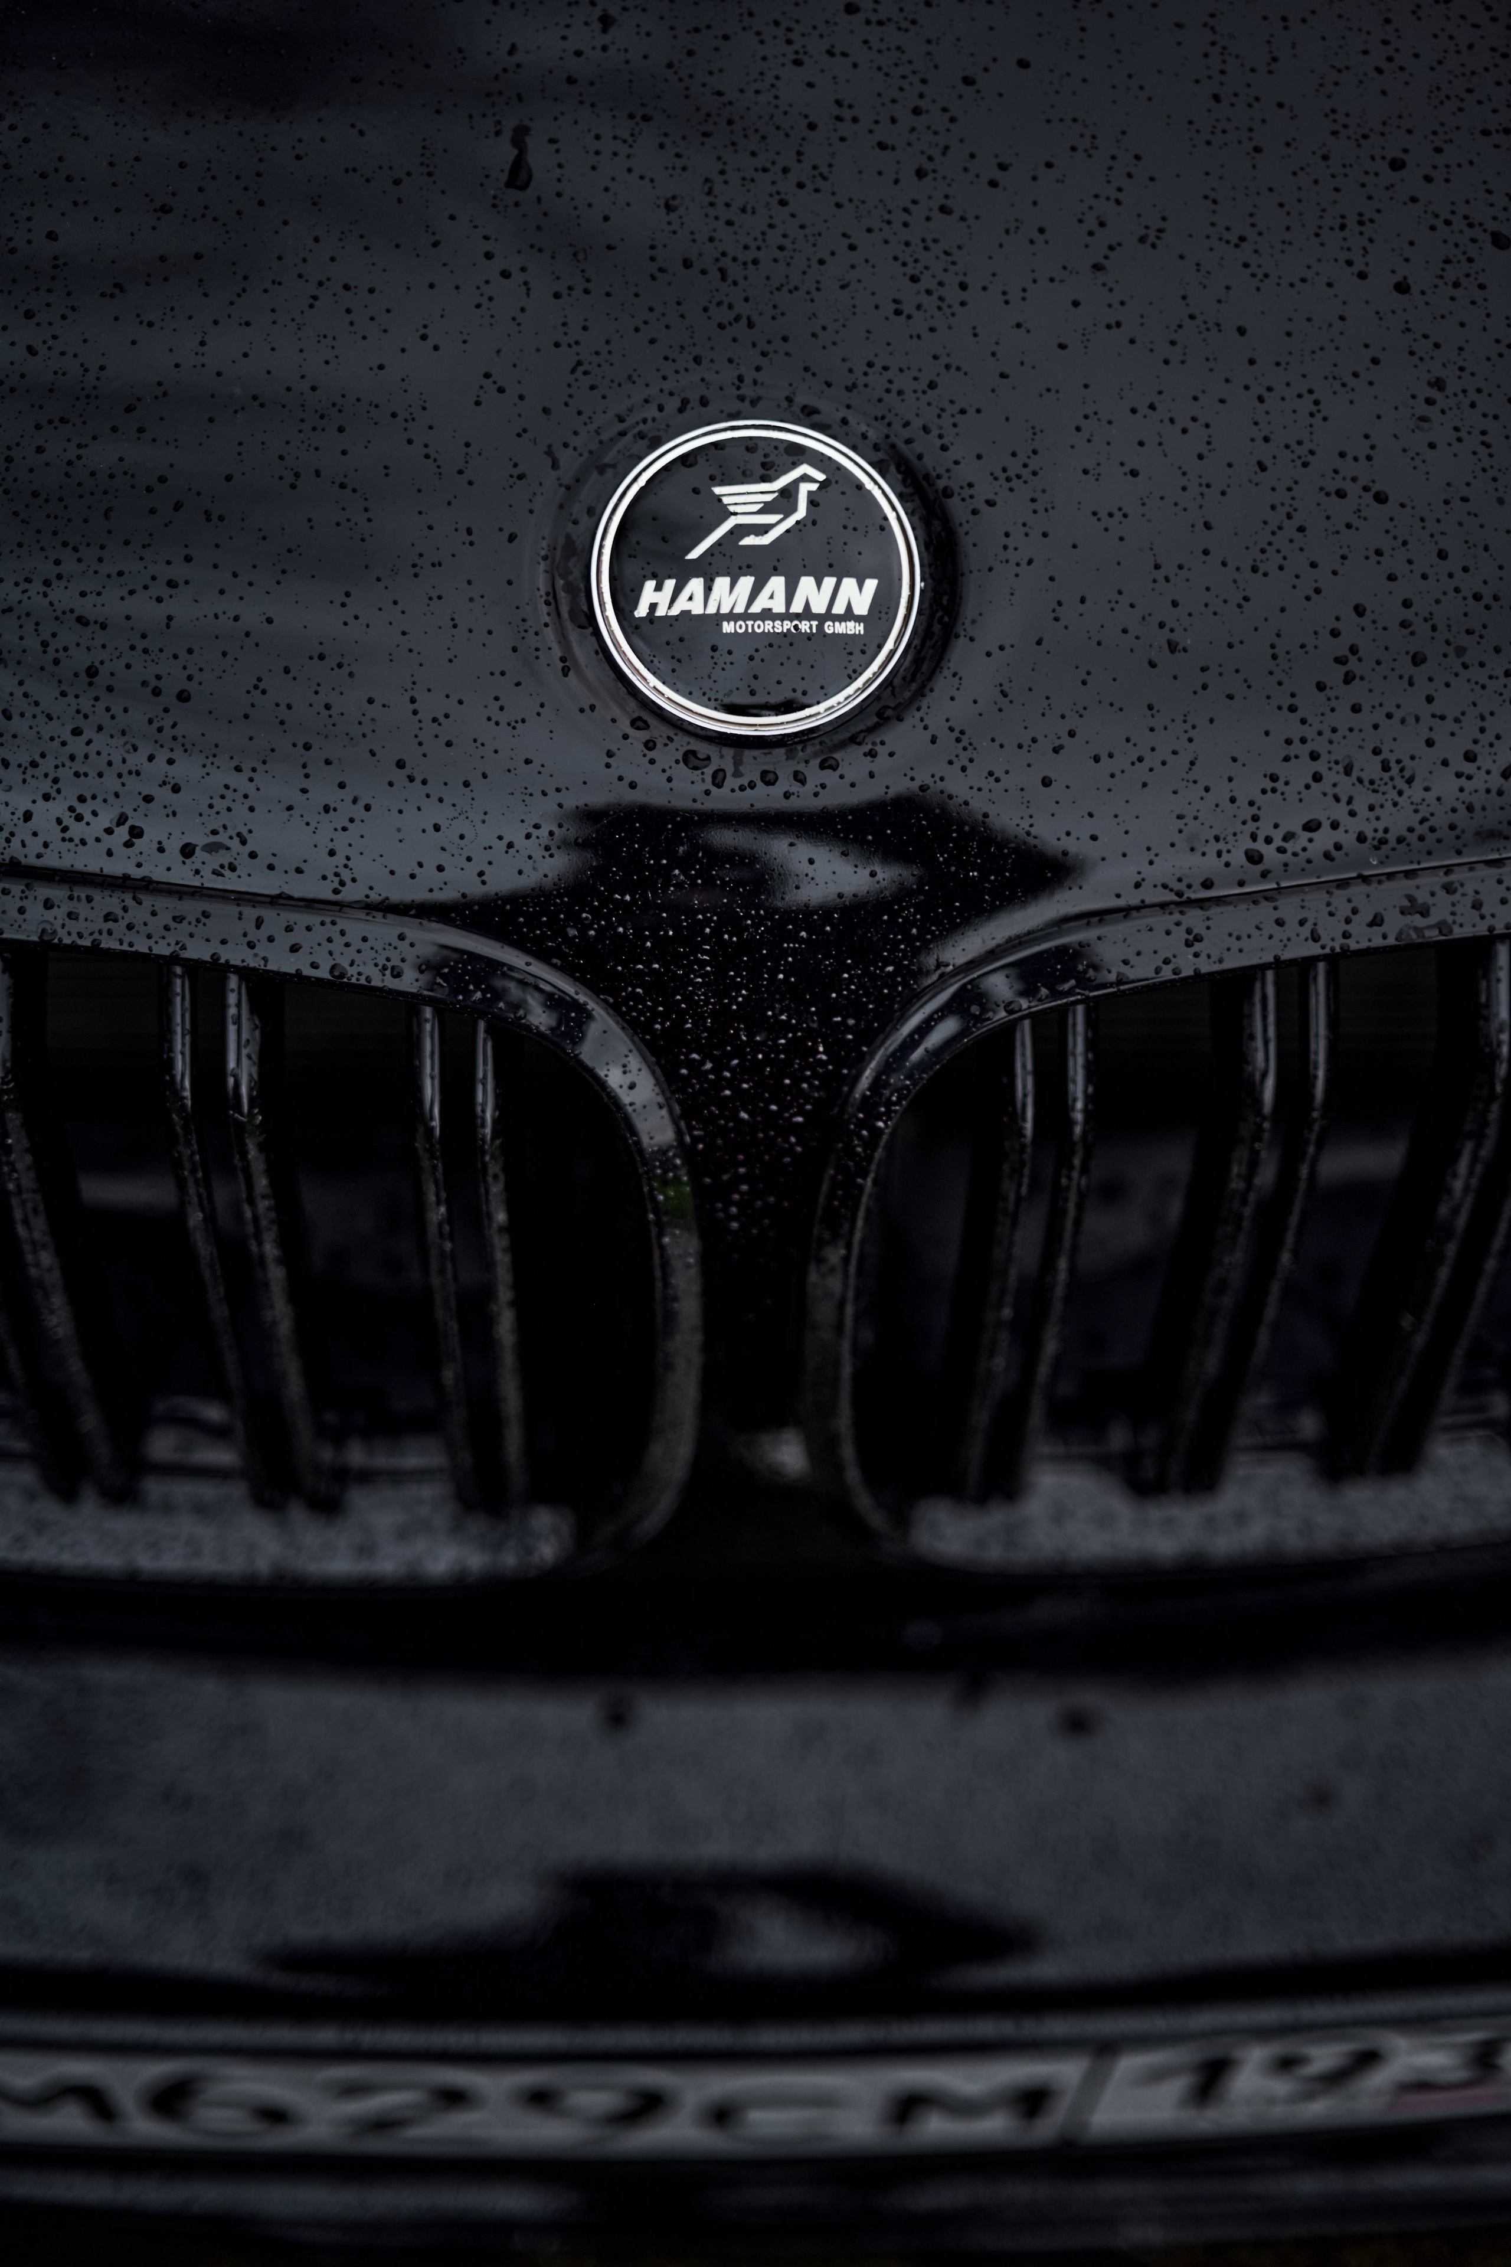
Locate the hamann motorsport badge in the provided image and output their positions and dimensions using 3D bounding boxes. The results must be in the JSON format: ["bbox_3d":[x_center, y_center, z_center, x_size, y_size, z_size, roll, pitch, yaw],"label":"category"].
[{"bbox_3d":[0.000,-0.138,0.786,0.082,0.008,0.082,0,80,-3],"label":"hamann motorsport badge"}]

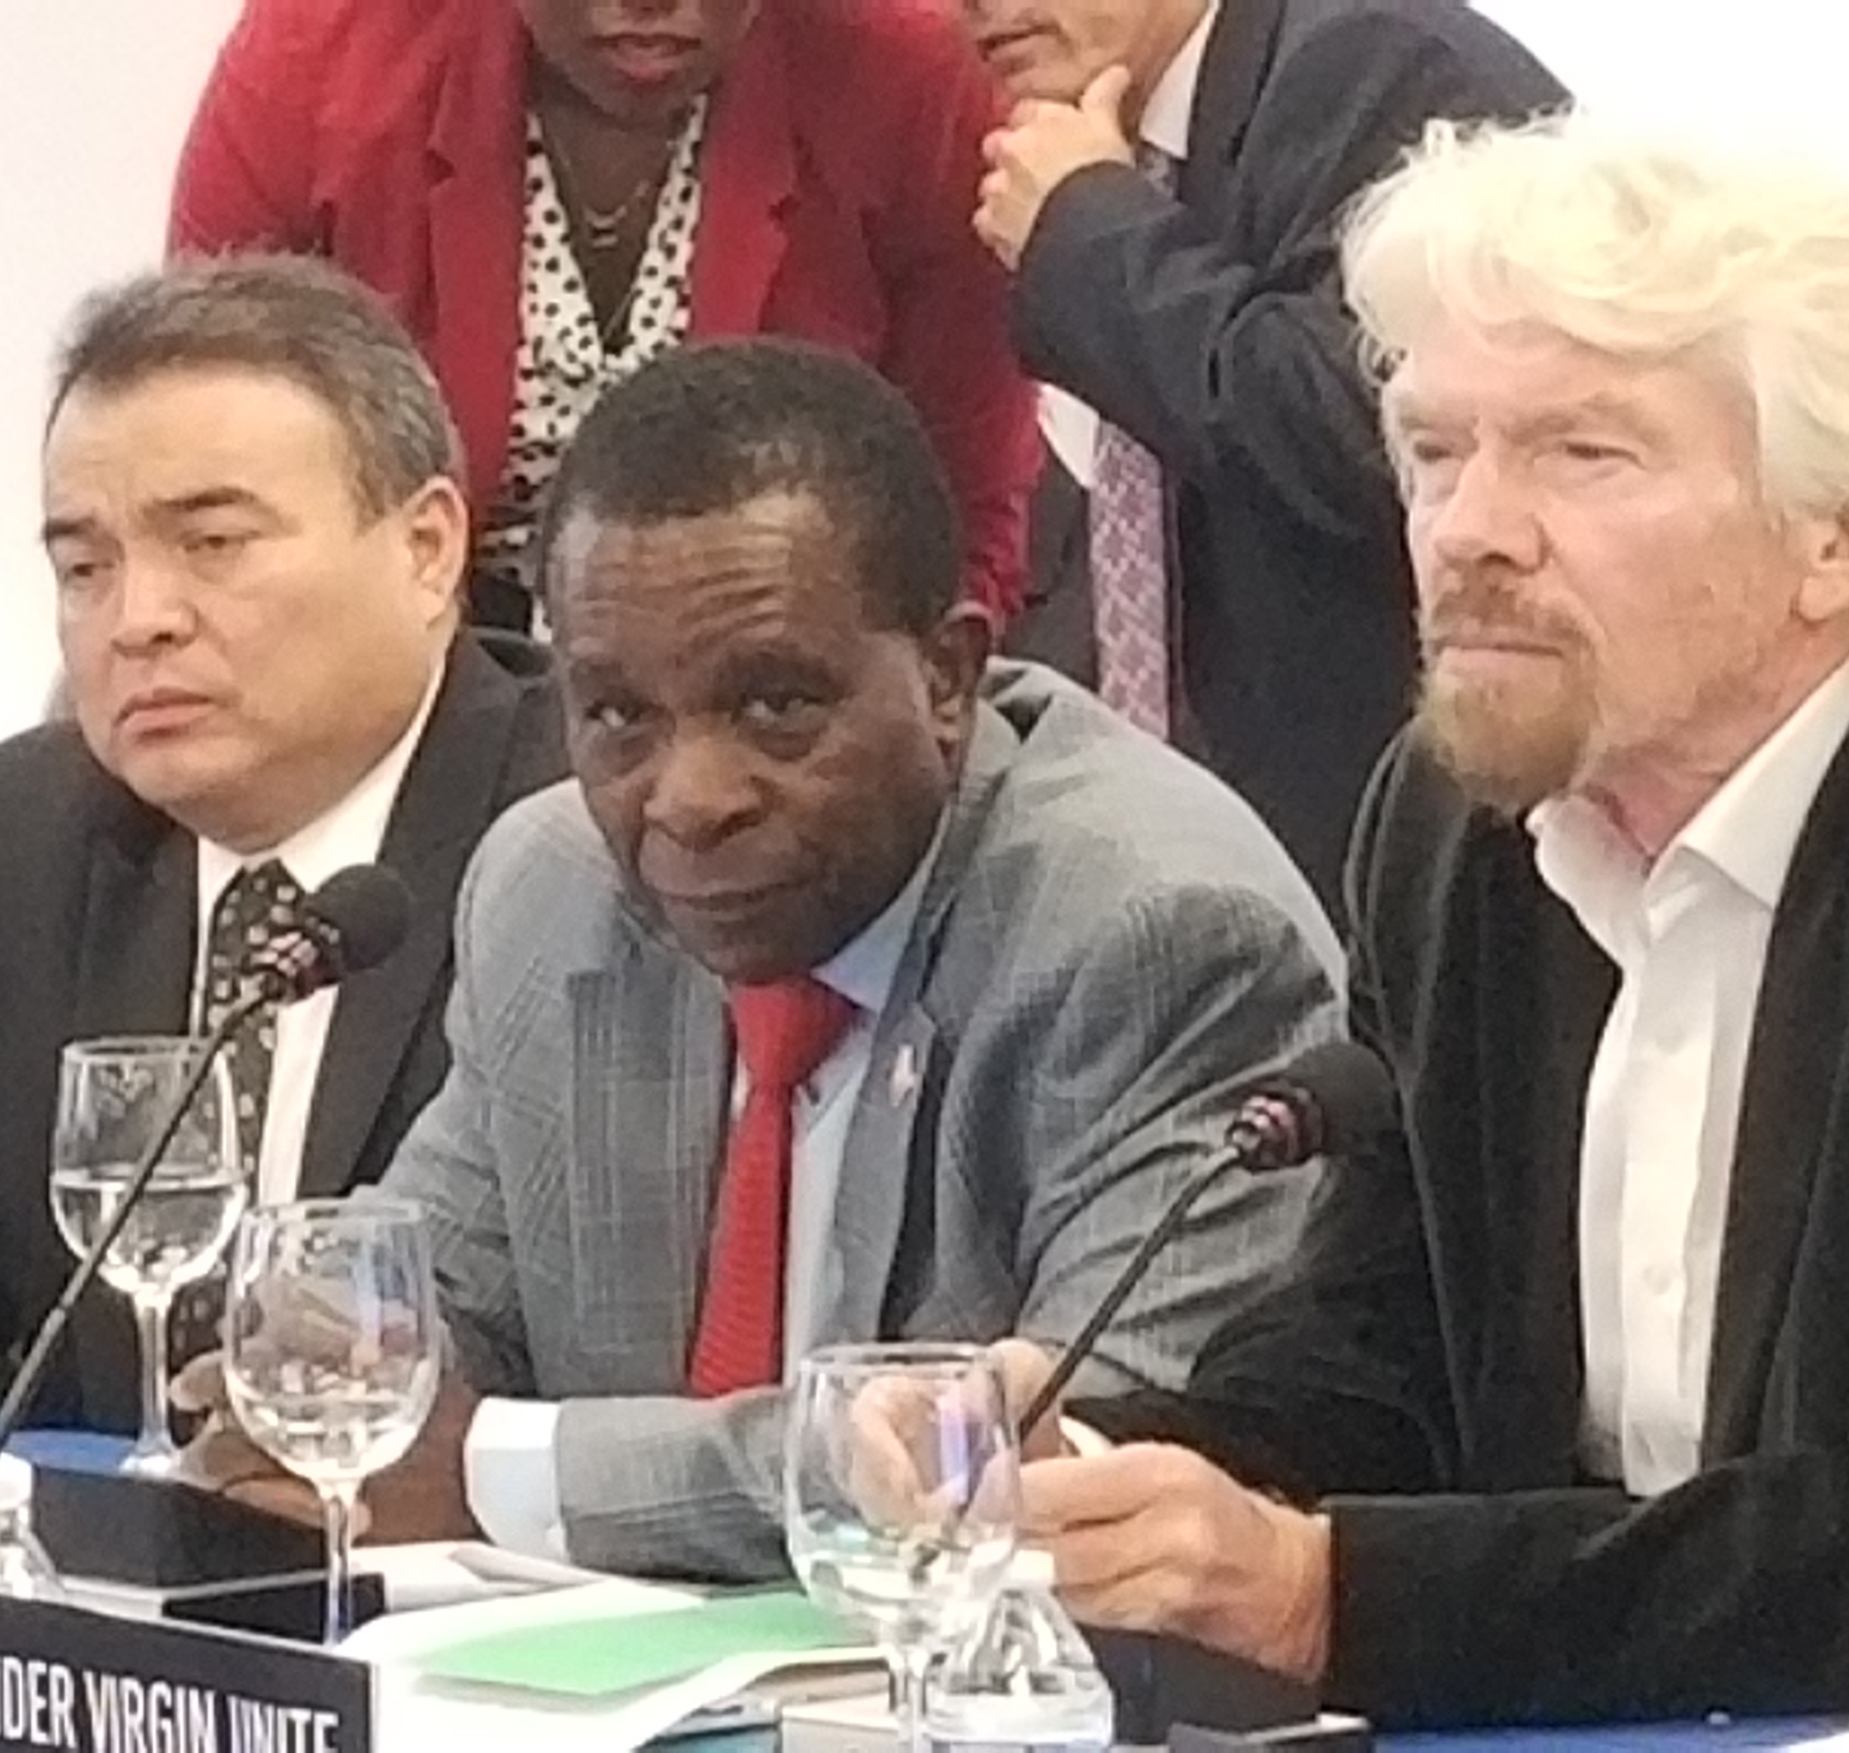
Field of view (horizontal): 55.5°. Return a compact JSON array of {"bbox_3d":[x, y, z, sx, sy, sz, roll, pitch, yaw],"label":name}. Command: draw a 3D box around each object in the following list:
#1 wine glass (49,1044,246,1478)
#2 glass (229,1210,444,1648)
[{"bbox_3d":[-0.331,0.162,0.750,0.082,0.182,0.082,-1,5,0],"label":"wine glass"},{"bbox_3d":[-0.227,0.217,0.675,0.082,0.184,0.082,-1,5,0],"label":"glass"}]

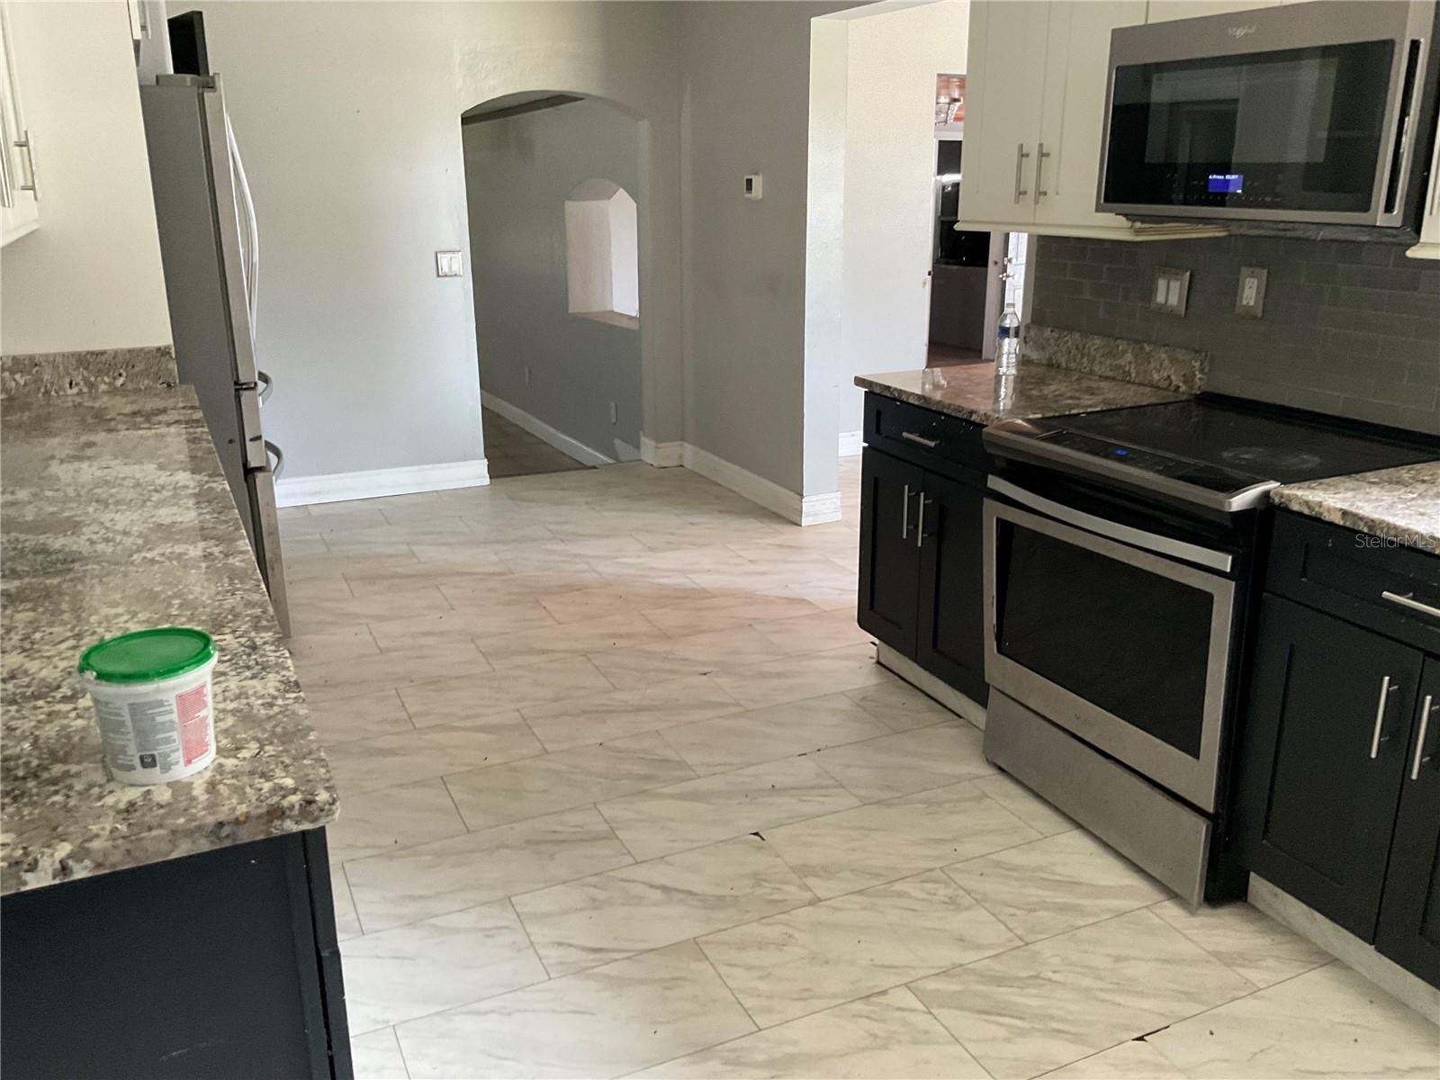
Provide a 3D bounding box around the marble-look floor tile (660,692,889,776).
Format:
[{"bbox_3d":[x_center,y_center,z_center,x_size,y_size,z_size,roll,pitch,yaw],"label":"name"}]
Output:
[{"bbox_3d":[0.163,0.549,3.408,0.608,0.011,0.306,-8,19,-23],"label":"marble-look floor tile"}]

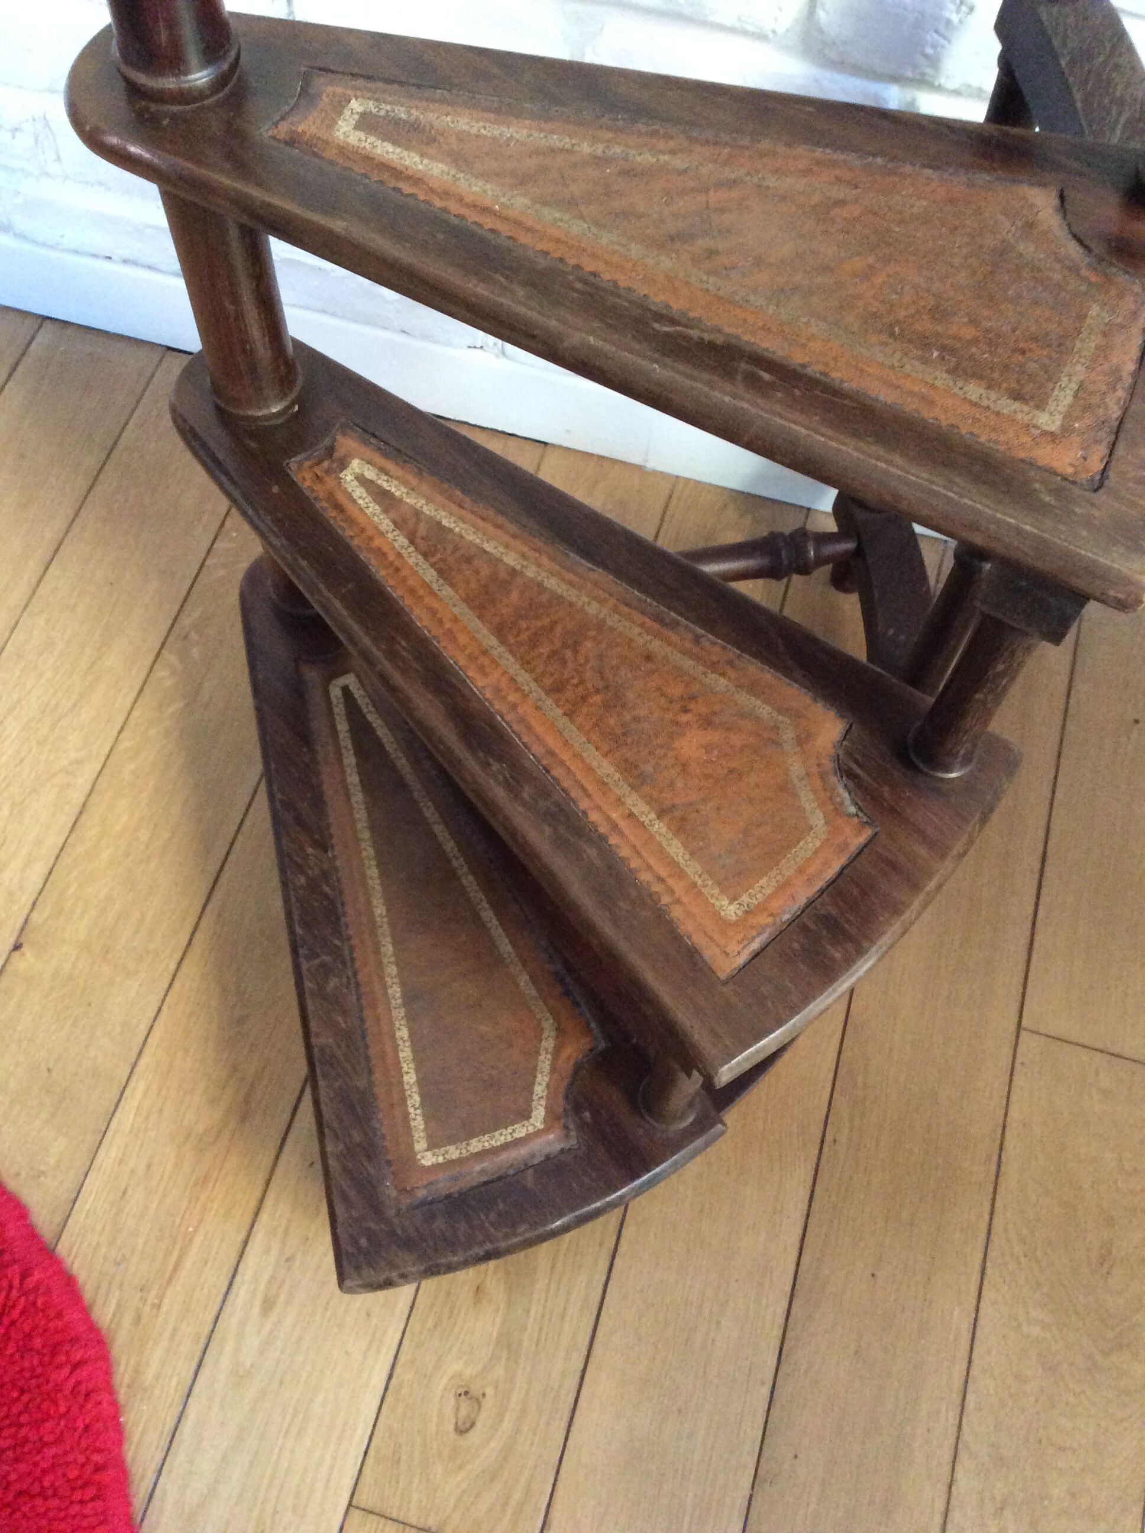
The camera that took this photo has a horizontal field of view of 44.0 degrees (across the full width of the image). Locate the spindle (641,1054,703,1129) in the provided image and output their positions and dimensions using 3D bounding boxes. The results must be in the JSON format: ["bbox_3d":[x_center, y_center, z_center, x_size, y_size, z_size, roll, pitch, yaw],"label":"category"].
[{"bbox_3d":[0.065,0.168,0.810,0.040,0.191,0.040,-31,69,-16],"label":"spindle"}]

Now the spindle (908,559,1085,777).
[{"bbox_3d":[0.205,-0.053,0.679,0.040,0.191,0.040,29,66,11],"label":"spindle"}]

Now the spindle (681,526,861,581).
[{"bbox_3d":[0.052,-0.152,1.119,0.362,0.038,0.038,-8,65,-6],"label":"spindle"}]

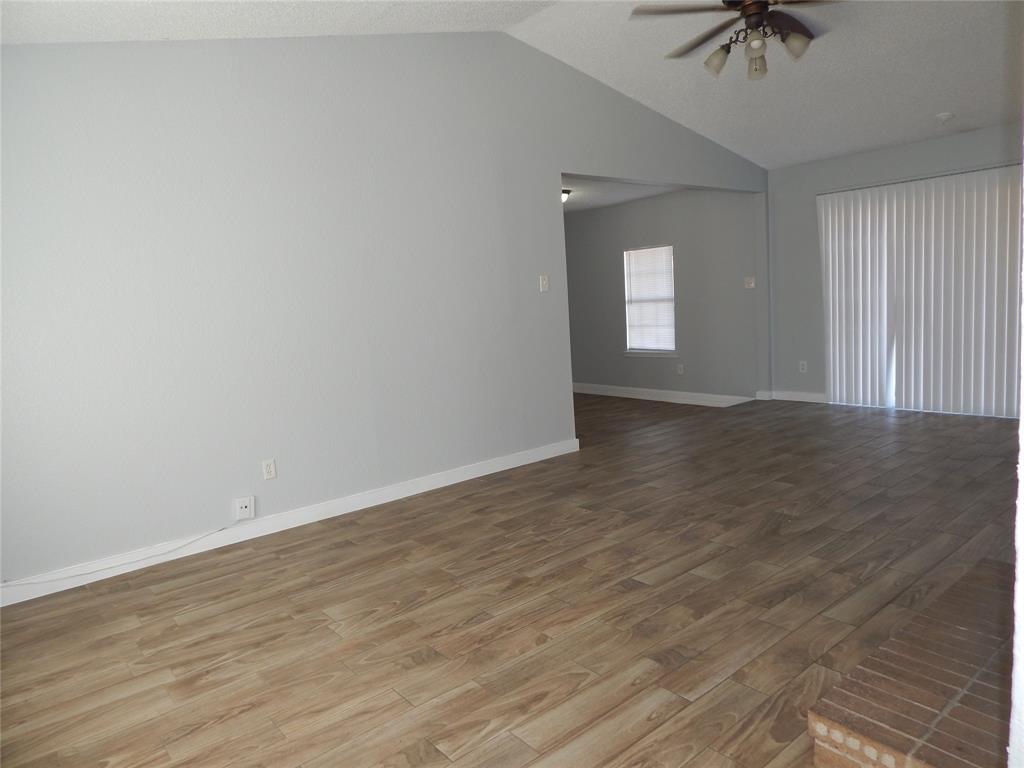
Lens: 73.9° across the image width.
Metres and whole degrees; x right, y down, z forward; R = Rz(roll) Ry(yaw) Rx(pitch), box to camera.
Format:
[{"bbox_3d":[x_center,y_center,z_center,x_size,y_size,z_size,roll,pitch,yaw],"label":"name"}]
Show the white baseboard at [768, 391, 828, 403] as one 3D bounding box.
[{"bbox_3d":[3.064,0.138,7.248,0.018,0.097,0.626,-10,9,-39],"label":"white baseboard"}]

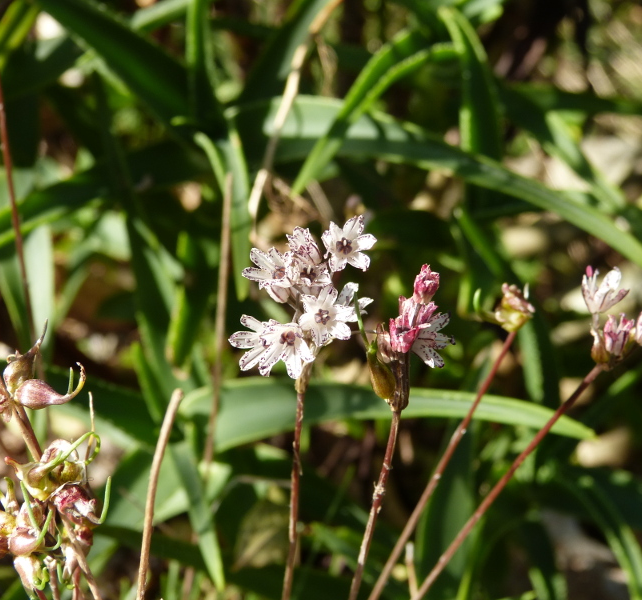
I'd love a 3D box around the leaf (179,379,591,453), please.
[{"bbox_3d":[0.021,0.042,0.435,0.145,0.026,0.035,1,-6,12],"label":"leaf"}]

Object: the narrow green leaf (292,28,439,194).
[{"bbox_3d":[0.016,-0.079,0.500,0.093,0.019,0.028,-48,4,-13],"label":"narrow green leaf"}]

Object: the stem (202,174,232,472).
[{"bbox_3d":[-0.036,0.010,0.432,0.003,0.107,0.003,5,13,0],"label":"stem"}]

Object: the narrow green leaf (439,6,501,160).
[{"bbox_3d":[0.062,-0.090,0.520,0.018,0.067,0.022,-12,18,9],"label":"narrow green leaf"}]

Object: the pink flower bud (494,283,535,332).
[{"bbox_3d":[0.058,0.002,0.375,0.012,0.013,0.012,0,22,0],"label":"pink flower bud"}]

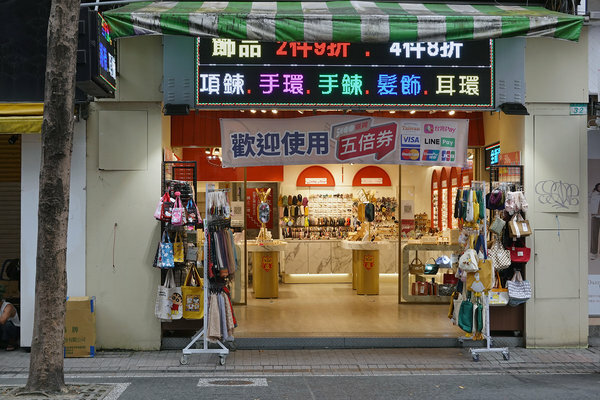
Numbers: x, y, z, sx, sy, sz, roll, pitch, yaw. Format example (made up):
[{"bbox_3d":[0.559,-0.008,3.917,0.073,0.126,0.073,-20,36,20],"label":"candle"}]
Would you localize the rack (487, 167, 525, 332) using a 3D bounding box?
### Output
[{"bbox_3d":[2.480,0.610,12.870,0.450,2.040,0.500,0,0,-3],"label":"rack"}]

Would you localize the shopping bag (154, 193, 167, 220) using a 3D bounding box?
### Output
[{"bbox_3d":[-1.615,0.081,12.350,0.150,0.320,0.080,0,0,8],"label":"shopping bag"}]

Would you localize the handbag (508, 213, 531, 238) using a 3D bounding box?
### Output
[{"bbox_3d":[2.570,0.301,12.450,0.250,0.300,0.130,0,0,-12],"label":"handbag"}]

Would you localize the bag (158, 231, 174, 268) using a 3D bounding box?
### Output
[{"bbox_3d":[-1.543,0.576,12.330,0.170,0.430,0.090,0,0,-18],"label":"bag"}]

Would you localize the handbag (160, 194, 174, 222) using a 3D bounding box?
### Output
[{"bbox_3d":[-1.528,0.098,12.330,0.150,0.330,0.080,0,0,-12],"label":"handbag"}]

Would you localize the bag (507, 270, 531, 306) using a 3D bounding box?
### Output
[{"bbox_3d":[2.553,1.033,12.450,0.280,0.420,0.140,0,0,-8],"label":"bag"}]

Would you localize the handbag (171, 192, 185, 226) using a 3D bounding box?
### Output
[{"bbox_3d":[-1.418,0.110,12.330,0.150,0.370,0.080,0,0,5],"label":"handbag"}]

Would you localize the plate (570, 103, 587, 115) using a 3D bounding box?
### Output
[{"bbox_3d":[3.312,-1.080,12.700,0.206,0.130,0.012,0,0,-2],"label":"plate"}]

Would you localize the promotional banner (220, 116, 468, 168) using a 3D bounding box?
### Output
[{"bbox_3d":[0.534,-0.688,12.720,2.970,0.590,0.050,0,0,-2],"label":"promotional banner"}]

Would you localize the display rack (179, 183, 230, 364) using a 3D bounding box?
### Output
[{"bbox_3d":[-1.000,0.800,11.880,0.500,1.930,1.050,0,0,-1],"label":"display rack"}]

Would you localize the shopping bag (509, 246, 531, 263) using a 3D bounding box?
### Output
[{"bbox_3d":[2.560,0.640,12.450,0.260,0.190,0.120,0,0,-6],"label":"shopping bag"}]

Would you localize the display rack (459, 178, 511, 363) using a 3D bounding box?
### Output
[{"bbox_3d":[2.080,0.790,12.150,0.440,1.940,1.050,0,0,-2],"label":"display rack"}]

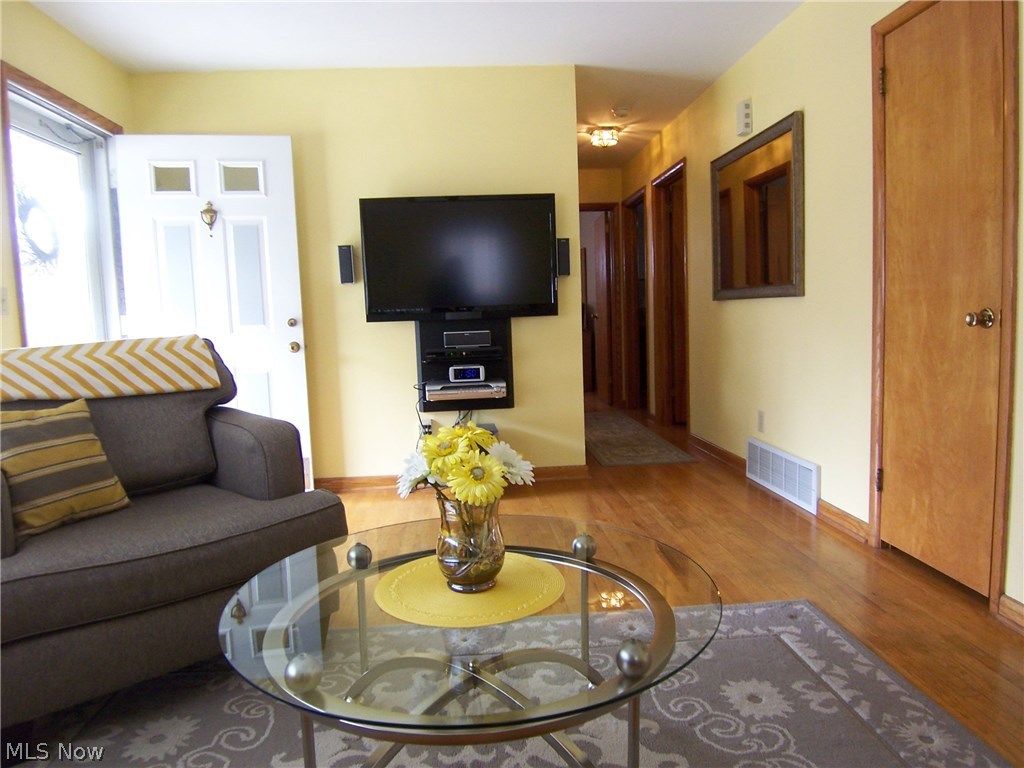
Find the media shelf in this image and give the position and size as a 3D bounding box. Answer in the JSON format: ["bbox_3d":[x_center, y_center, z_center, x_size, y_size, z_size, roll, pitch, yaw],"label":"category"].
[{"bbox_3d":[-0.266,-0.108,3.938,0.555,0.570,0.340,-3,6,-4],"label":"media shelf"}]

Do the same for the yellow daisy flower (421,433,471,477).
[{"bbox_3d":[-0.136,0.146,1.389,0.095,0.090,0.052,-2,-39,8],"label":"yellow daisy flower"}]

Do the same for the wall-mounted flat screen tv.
[{"bbox_3d":[-0.293,-0.724,3.949,1.107,0.691,0.090,-3,6,-4],"label":"wall-mounted flat screen tv"}]

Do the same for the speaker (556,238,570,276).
[{"bbox_3d":[0.301,-0.747,4.026,0.080,0.212,0.085,-3,6,-4],"label":"speaker"}]

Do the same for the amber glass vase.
[{"bbox_3d":[-0.088,0.331,1.435,0.140,0.192,0.140,-3,6,-4],"label":"amber glass vase"}]

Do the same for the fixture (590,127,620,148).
[{"bbox_3d":[0.736,-1.942,5.391,0.250,0.135,0.250,-3,6,-4],"label":"fixture"}]

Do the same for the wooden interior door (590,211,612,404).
[{"bbox_3d":[0.973,-0.785,7.450,0.040,1.990,0.720,-3,6,-9],"label":"wooden interior door"}]

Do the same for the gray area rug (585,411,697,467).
[{"bbox_3d":[0.843,0.413,5.720,0.625,0.012,2.460,-3,6,-4],"label":"gray area rug"}]

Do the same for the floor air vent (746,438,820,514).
[{"bbox_3d":[1.442,0.470,3.665,0.030,0.243,0.815,-3,6,-4],"label":"floor air vent"}]

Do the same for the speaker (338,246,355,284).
[{"bbox_3d":[-0.952,-0.686,3.939,0.080,0.214,0.085,-3,6,-4],"label":"speaker"}]

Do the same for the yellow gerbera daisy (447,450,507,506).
[{"bbox_3d":[-0.070,0.189,1.357,0.116,0.116,0.045,-3,-14,-4],"label":"yellow gerbera daisy"}]

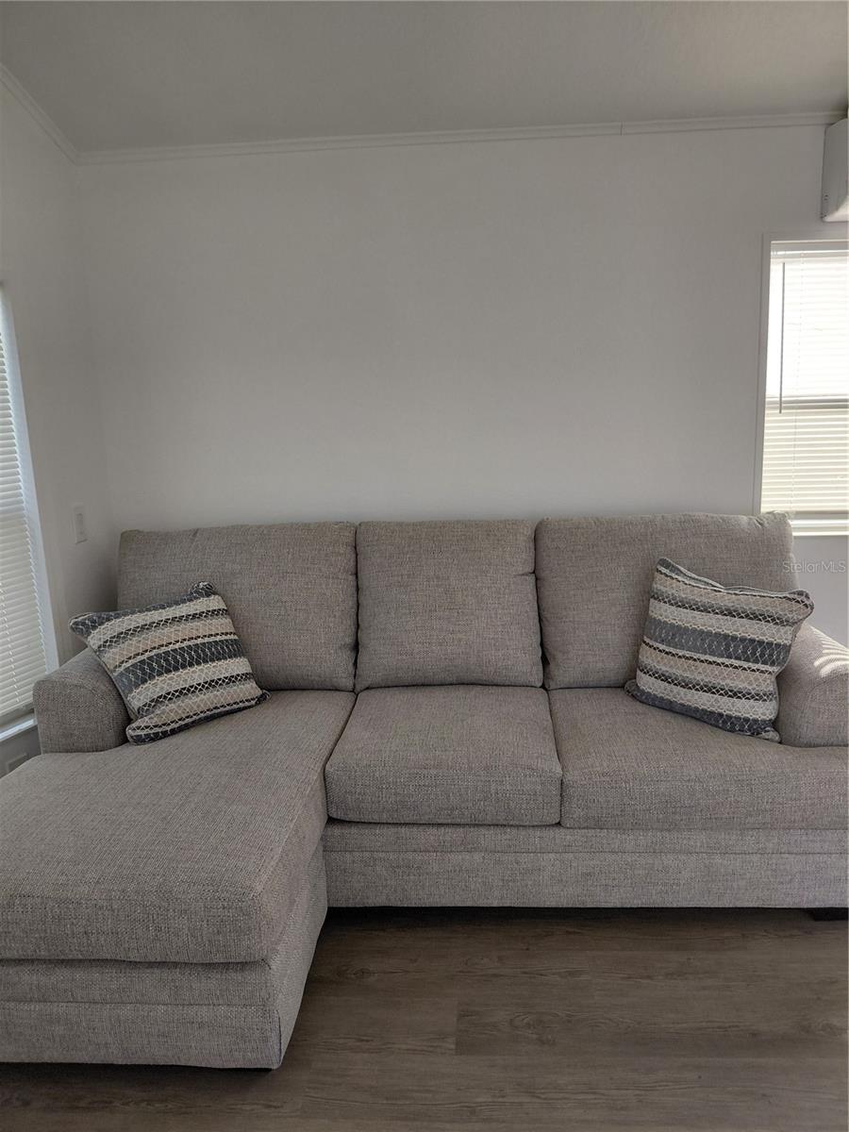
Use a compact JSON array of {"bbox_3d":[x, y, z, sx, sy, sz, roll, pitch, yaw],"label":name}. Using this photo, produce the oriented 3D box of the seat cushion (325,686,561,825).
[{"bbox_3d":[0.071,0.520,2.400,0.610,0.195,0.580,-1,10,4],"label":"seat cushion"}]

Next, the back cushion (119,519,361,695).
[{"bbox_3d":[-0.600,0.140,2.698,0.770,0.530,0.210,-1,-2,4],"label":"back cushion"}]

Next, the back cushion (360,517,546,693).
[{"bbox_3d":[0.078,0.125,2.652,0.590,0.530,0.210,-1,-2,4],"label":"back cushion"}]

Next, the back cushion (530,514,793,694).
[{"bbox_3d":[0.756,0.110,2.606,0.770,0.530,0.210,-1,-2,4],"label":"back cushion"}]

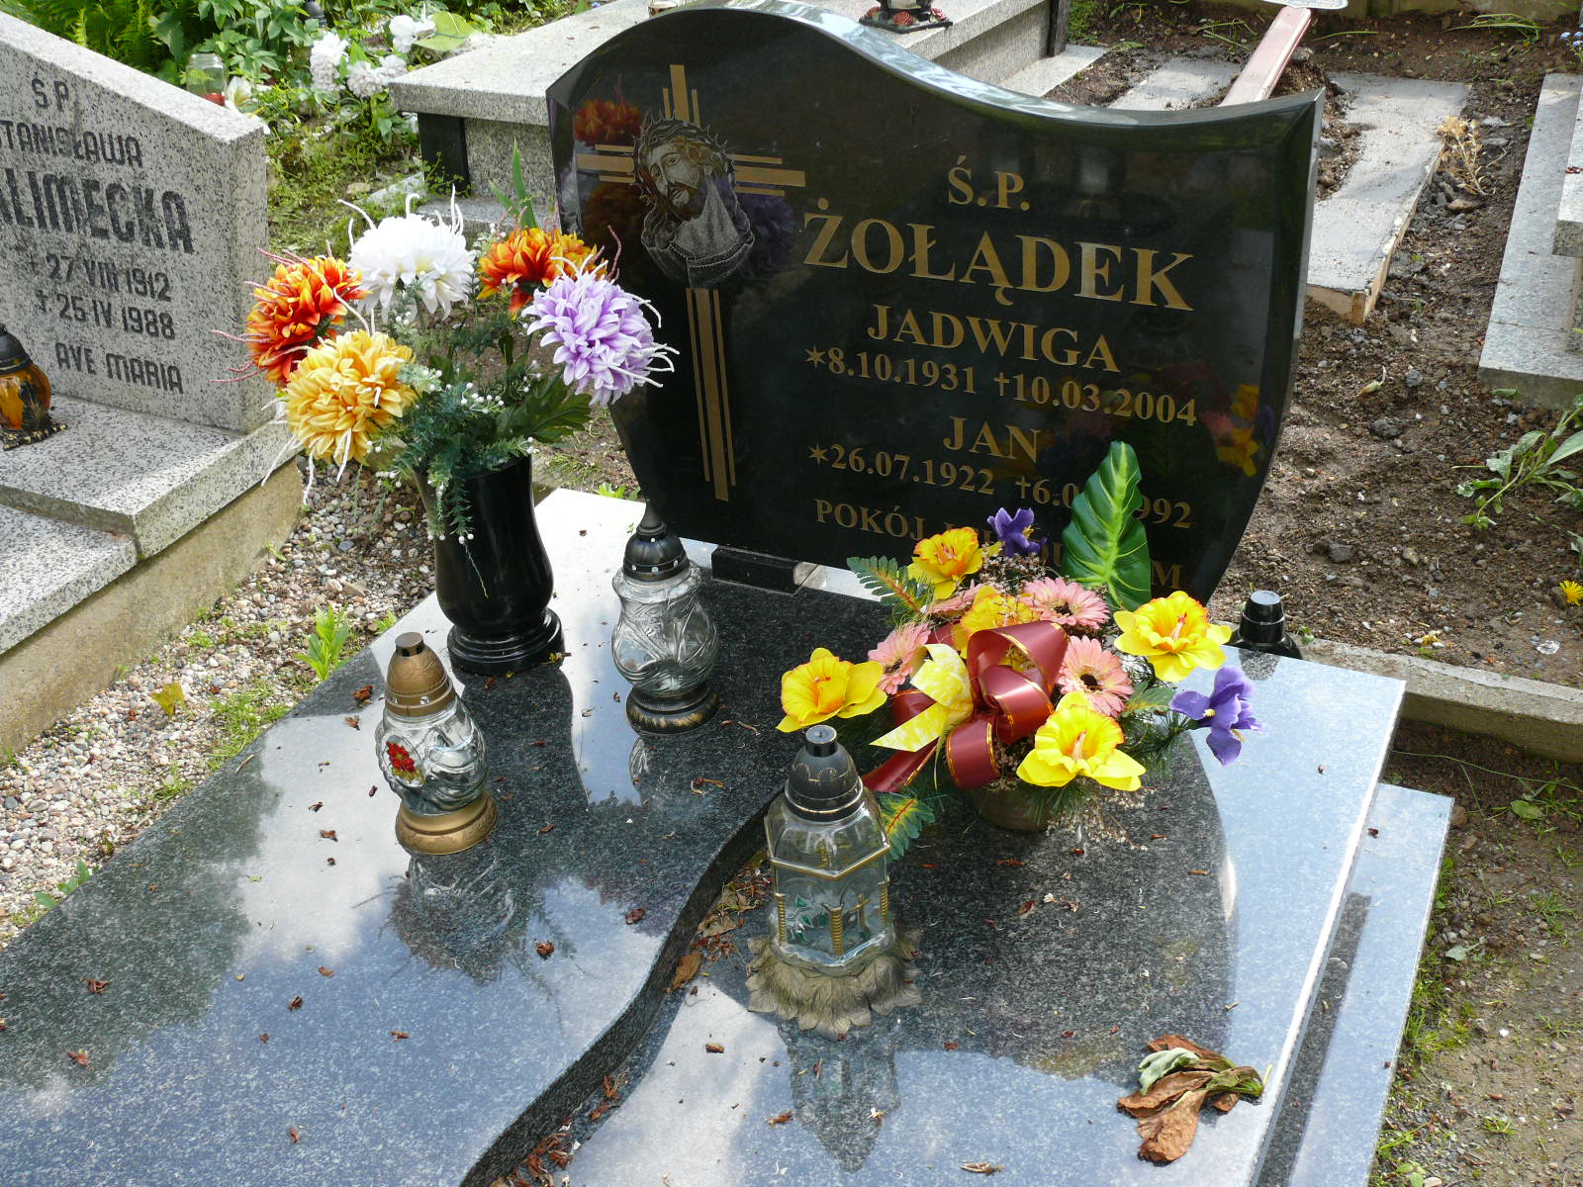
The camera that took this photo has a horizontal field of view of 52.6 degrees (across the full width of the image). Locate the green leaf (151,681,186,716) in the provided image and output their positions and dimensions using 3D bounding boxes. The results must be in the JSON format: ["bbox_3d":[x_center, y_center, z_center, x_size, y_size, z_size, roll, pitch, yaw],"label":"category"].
[{"bbox_3d":[-0.923,0.157,2.370,0.055,0.035,0.050,-3,31,-1],"label":"green leaf"}]

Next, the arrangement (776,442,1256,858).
[{"bbox_3d":[0.235,0.068,1.609,0.475,0.380,0.350,3,33,11],"label":"arrangement"}]

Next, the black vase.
[{"bbox_3d":[-0.370,-0.047,1.967,0.150,0.262,0.150,-3,32,2],"label":"black vase"}]

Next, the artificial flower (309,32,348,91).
[{"bbox_3d":[-1.447,-1.663,5.000,0.120,0.170,0.110,-3,31,-1],"label":"artificial flower"}]

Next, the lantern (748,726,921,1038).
[{"bbox_3d":[0.033,0.241,1.448,0.160,0.283,0.160,3,33,11],"label":"lantern"}]

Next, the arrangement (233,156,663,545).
[{"bbox_3d":[-0.379,-0.253,1.834,0.460,0.380,0.380,-4,32,0],"label":"arrangement"}]

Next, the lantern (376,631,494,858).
[{"bbox_3d":[-0.382,0.147,1.681,0.117,0.238,0.117,-3,32,2],"label":"lantern"}]

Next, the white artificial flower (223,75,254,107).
[{"bbox_3d":[-1.658,-1.508,4.800,0.095,0.100,0.090,-3,31,-1],"label":"white artificial flower"}]

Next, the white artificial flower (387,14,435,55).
[{"bbox_3d":[-1.222,-1.799,5.150,0.150,0.125,0.110,-3,31,-1],"label":"white artificial flower"}]

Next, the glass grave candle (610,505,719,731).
[{"bbox_3d":[-0.149,0.015,1.832,0.121,0.270,0.121,-3,32,2],"label":"glass grave candle"}]

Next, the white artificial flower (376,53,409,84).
[{"bbox_3d":[-1.234,-1.622,4.950,0.105,0.100,0.100,-3,31,-1],"label":"white artificial flower"}]

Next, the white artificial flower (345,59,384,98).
[{"bbox_3d":[-1.304,-1.573,4.900,0.115,0.115,0.105,-3,31,-1],"label":"white artificial flower"}]

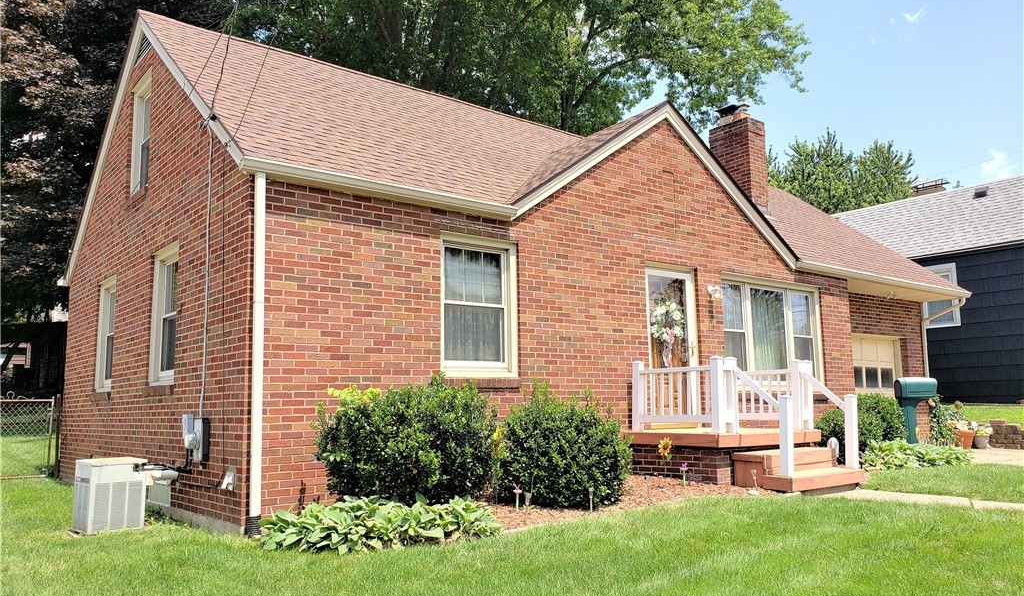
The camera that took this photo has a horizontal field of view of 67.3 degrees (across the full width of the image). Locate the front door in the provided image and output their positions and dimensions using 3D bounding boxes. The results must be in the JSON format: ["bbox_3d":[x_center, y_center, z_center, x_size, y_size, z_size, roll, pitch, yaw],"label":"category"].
[{"bbox_3d":[2.043,0.624,9.857,0.950,2.060,0.090,5,-10,-38],"label":"front door"}]

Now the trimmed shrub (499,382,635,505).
[{"bbox_3d":[0.524,1.397,7.675,1.360,1.140,1.200,5,-10,-39],"label":"trimmed shrub"}]

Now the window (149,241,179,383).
[{"bbox_3d":[-3.720,0.194,8.346,0.140,1.480,0.980,5,-10,-39],"label":"window"}]

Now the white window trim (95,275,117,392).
[{"bbox_3d":[-5.355,0.495,10.193,0.120,1.480,0.920,5,-10,-40],"label":"white window trim"}]

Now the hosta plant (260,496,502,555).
[{"bbox_3d":[-0.949,1.697,5.943,1.650,0.320,0.880,5,-10,-39],"label":"hosta plant"}]

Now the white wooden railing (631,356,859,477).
[{"bbox_3d":[2.764,1.355,9.026,1.930,1.250,1.900,5,-10,-38],"label":"white wooden railing"}]

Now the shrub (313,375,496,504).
[{"bbox_3d":[-0.871,1.285,6.527,1.600,1.220,1.200,5,-10,-39],"label":"shrub"}]

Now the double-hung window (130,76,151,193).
[{"bbox_3d":[-4.626,-2.040,9.707,0.140,1.440,0.960,5,-10,-39],"label":"double-hung window"}]

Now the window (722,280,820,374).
[{"bbox_3d":[3.858,0.514,11.306,2.480,1.580,0.120,5,-10,-38],"label":"window"}]

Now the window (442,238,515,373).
[{"bbox_3d":[-0.340,0.090,8.009,0.980,1.480,0.110,5,-10,-38],"label":"window"}]

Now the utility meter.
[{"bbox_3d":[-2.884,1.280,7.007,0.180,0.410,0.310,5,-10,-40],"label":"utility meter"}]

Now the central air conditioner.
[{"bbox_3d":[-3.782,1.853,7.238,0.480,0.610,0.480,6,-10,-41],"label":"central air conditioner"}]

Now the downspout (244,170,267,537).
[{"bbox_3d":[-2.119,0.413,6.346,0.090,2.980,0.085,5,-10,-39],"label":"downspout"}]

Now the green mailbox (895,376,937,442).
[{"bbox_3d":[6.041,1.802,11.500,0.490,1.260,0.230,-2,-8,5],"label":"green mailbox"}]

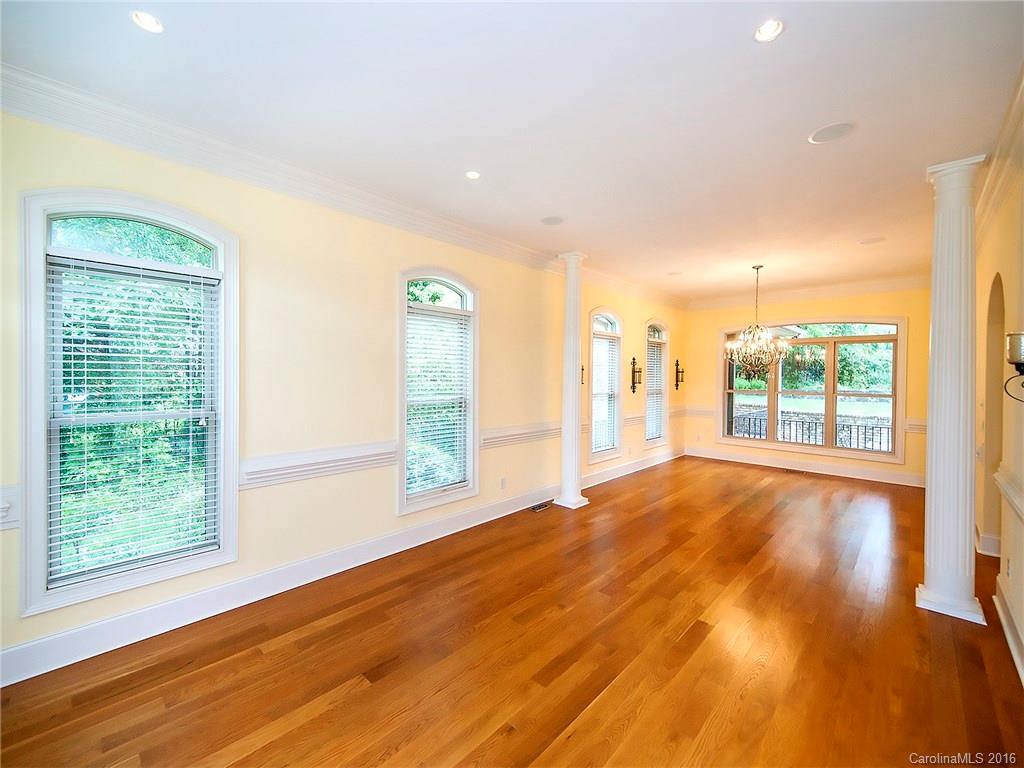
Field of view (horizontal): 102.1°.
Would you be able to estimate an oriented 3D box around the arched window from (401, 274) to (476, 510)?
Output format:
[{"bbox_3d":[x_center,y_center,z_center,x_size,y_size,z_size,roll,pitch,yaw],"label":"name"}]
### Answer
[{"bbox_3d":[-0.674,0.039,3.908,0.112,2.179,0.905,2,2,44],"label":"arched window"}]

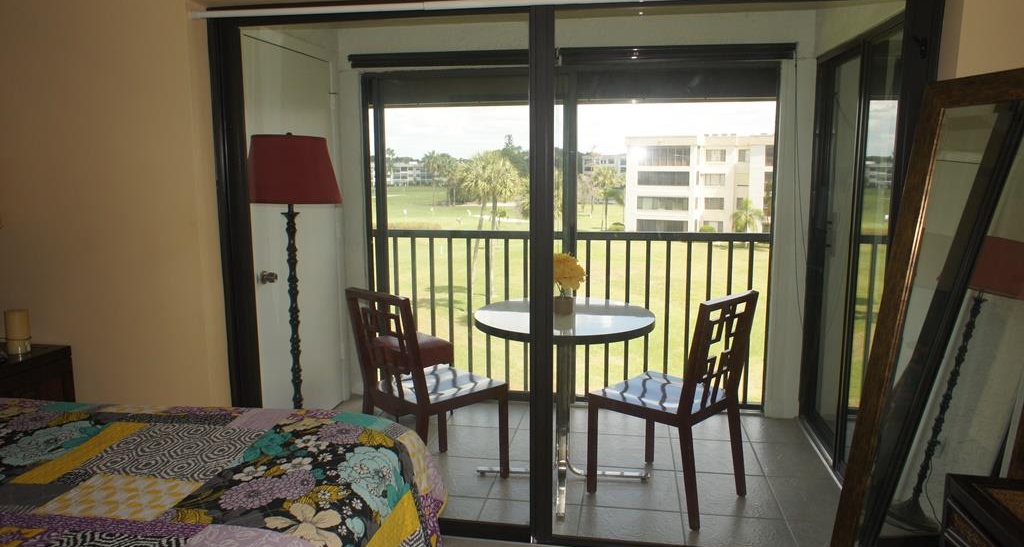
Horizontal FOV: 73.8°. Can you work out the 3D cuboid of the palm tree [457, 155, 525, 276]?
[{"bbox_3d":[-1.287,-2.952,39.206,3.700,8.100,3.200,-1,9,-2],"label":"palm tree"}]

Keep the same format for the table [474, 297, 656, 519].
[{"bbox_3d":[0.229,0.562,3.106,0.805,0.768,0.805,1,9,10],"label":"table"}]

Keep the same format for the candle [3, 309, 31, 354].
[{"bbox_3d":[-1.873,0.225,2.580,0.080,0.163,0.080,1,9,10],"label":"candle"}]

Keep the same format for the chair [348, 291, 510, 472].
[{"bbox_3d":[-0.371,0.501,3.070,0.475,0.908,0.540,8,12,43],"label":"chair"}]

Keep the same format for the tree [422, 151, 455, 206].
[{"bbox_3d":[-14.067,-17.827,129.400,5.500,10.200,4.300,-1,9,-6],"label":"tree"}]

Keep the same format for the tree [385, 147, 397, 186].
[{"bbox_3d":[-41.737,-36.643,234.024,3.600,12.800,3.600,-2,9,-10],"label":"tree"}]

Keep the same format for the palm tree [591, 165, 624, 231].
[{"bbox_3d":[10.669,-8.468,76.649,3.500,7.400,3.400,1,9,8],"label":"palm tree"}]

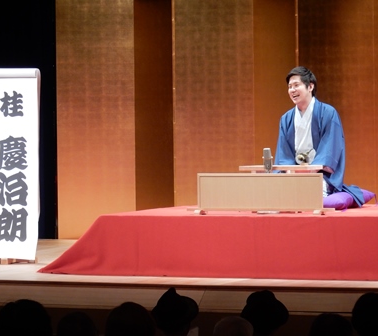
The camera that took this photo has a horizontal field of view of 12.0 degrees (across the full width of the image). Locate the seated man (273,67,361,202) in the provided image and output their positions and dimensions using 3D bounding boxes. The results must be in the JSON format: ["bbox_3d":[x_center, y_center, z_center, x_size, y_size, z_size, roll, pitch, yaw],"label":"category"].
[{"bbox_3d":[0.830,-0.208,11.900,0.570,0.930,0.720,0,1,27],"label":"seated man"}]

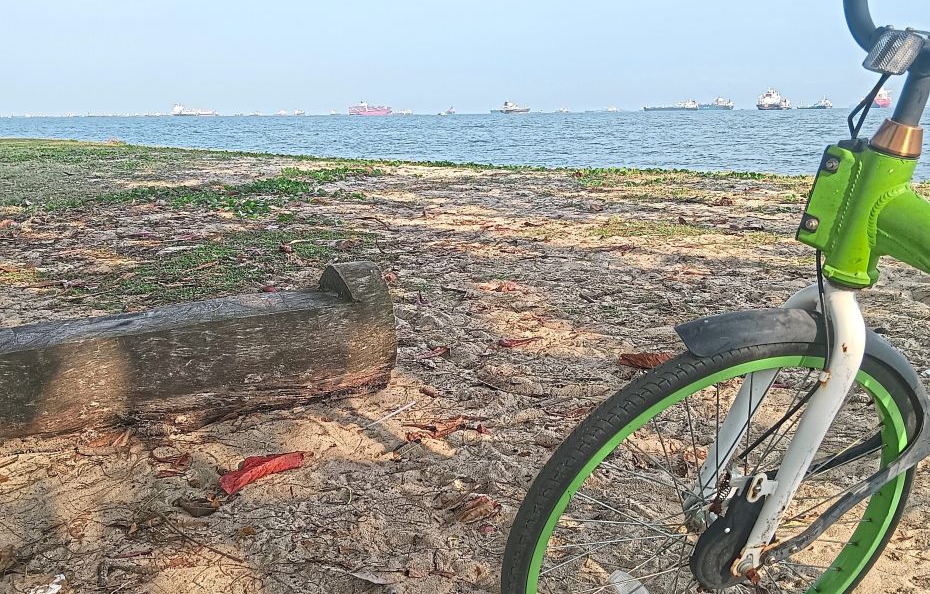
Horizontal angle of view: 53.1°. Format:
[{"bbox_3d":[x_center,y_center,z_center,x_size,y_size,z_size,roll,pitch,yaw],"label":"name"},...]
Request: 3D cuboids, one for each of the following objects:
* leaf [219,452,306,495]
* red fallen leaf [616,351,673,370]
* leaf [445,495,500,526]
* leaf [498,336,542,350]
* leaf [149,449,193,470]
[{"bbox_3d":[-0.436,0.372,2.025,0.078,0.032,0.215,9,15,40],"label":"leaf"},{"bbox_3d":[0.569,0.190,2.878,0.190,0.040,0.095,-1,11,0],"label":"red fallen leaf"},{"bbox_3d":[0.018,0.414,1.805,0.060,0.027,0.122,9,14,39],"label":"leaf"},{"bbox_3d":[0.186,0.149,3.144,0.150,0.024,0.060,-5,12,-21],"label":"leaf"},{"bbox_3d":[-0.656,0.365,2.089,0.095,0.025,0.060,-1,11,-3],"label":"leaf"}]

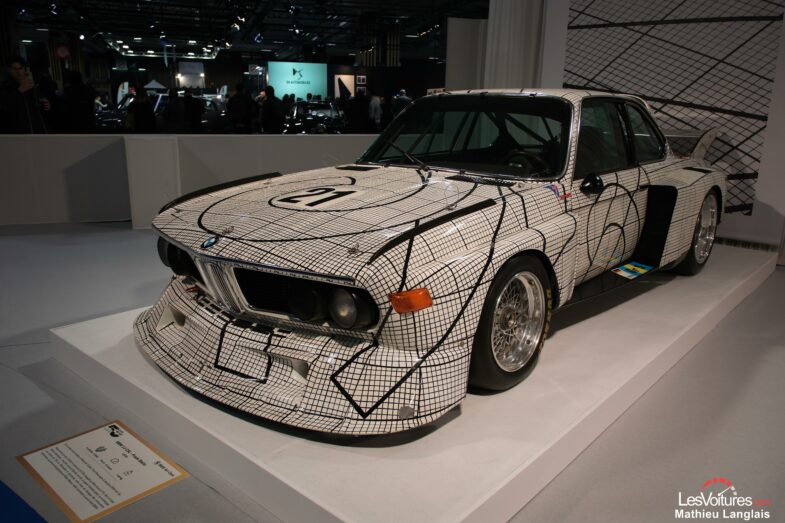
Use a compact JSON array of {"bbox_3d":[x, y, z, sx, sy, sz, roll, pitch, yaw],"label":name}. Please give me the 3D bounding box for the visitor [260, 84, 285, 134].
[{"bbox_3d":[-2.340,-2.576,11.733,0.520,1.770,0.360,1,14,0],"label":"visitor"}]

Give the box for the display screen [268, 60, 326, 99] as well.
[{"bbox_3d":[-3.516,-6.584,21.668,2.200,1.410,0.120,-2,14,-13],"label":"display screen"}]

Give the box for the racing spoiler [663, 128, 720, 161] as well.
[{"bbox_3d":[1.999,-1.053,5.055,1.320,0.270,0.580,13,18,40],"label":"racing spoiler"}]

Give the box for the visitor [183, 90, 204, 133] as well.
[{"bbox_3d":[-4.539,-3.047,13.602,0.520,1.740,0.340,1,14,0],"label":"visitor"}]

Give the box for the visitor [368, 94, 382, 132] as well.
[{"bbox_3d":[-0.411,-3.110,14.087,0.360,1.730,0.480,-9,17,-36],"label":"visitor"}]

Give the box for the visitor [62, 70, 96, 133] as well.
[{"bbox_3d":[-4.428,-1.817,8.519,0.540,1.780,0.340,3,14,11],"label":"visitor"}]

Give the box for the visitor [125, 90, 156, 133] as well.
[{"bbox_3d":[-5.538,-2.942,13.168,0.540,1.720,0.360,1,14,0],"label":"visitor"}]

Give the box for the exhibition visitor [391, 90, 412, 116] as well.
[{"bbox_3d":[0.168,-2.573,11.888,0.520,1.750,0.360,-7,16,-28],"label":"exhibition visitor"}]

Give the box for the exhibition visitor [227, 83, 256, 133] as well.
[{"bbox_3d":[-2.813,-2.435,11.136,0.550,1.770,0.350,1,14,0],"label":"exhibition visitor"}]

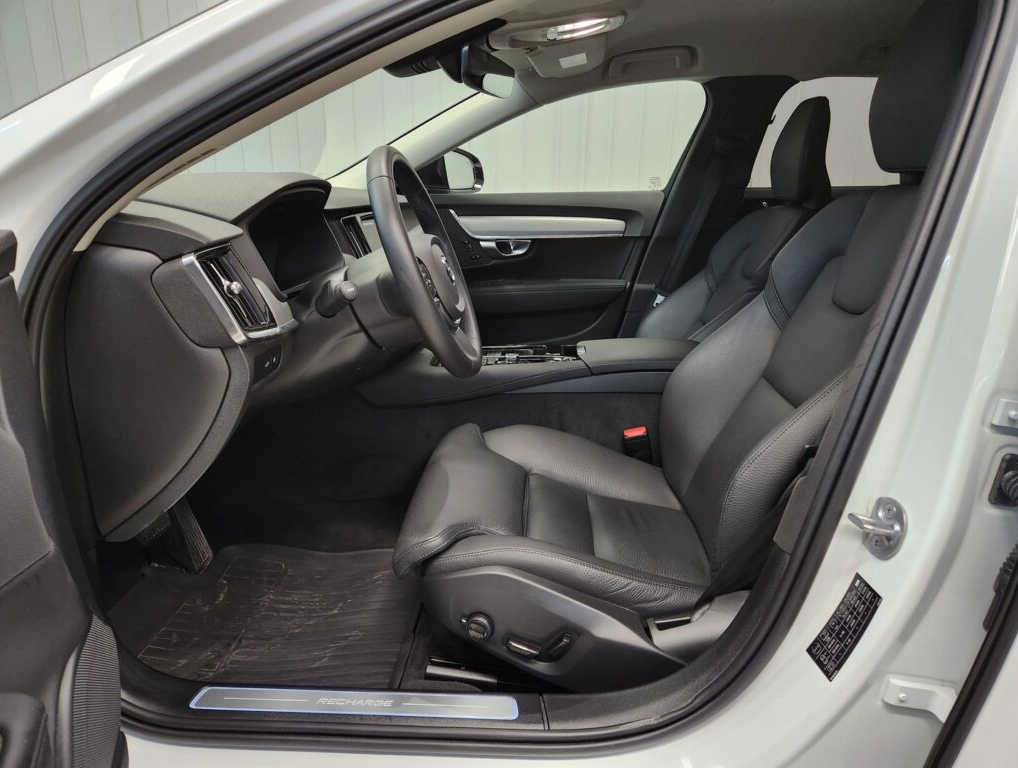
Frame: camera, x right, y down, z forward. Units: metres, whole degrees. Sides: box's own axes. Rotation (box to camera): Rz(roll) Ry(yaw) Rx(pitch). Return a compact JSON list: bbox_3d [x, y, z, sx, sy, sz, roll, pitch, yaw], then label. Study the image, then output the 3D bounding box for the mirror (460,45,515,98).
[{"bbox_3d":[-0.040,-0.596,1.314,0.038,0.070,0.235,6,16,19],"label":"mirror"}]

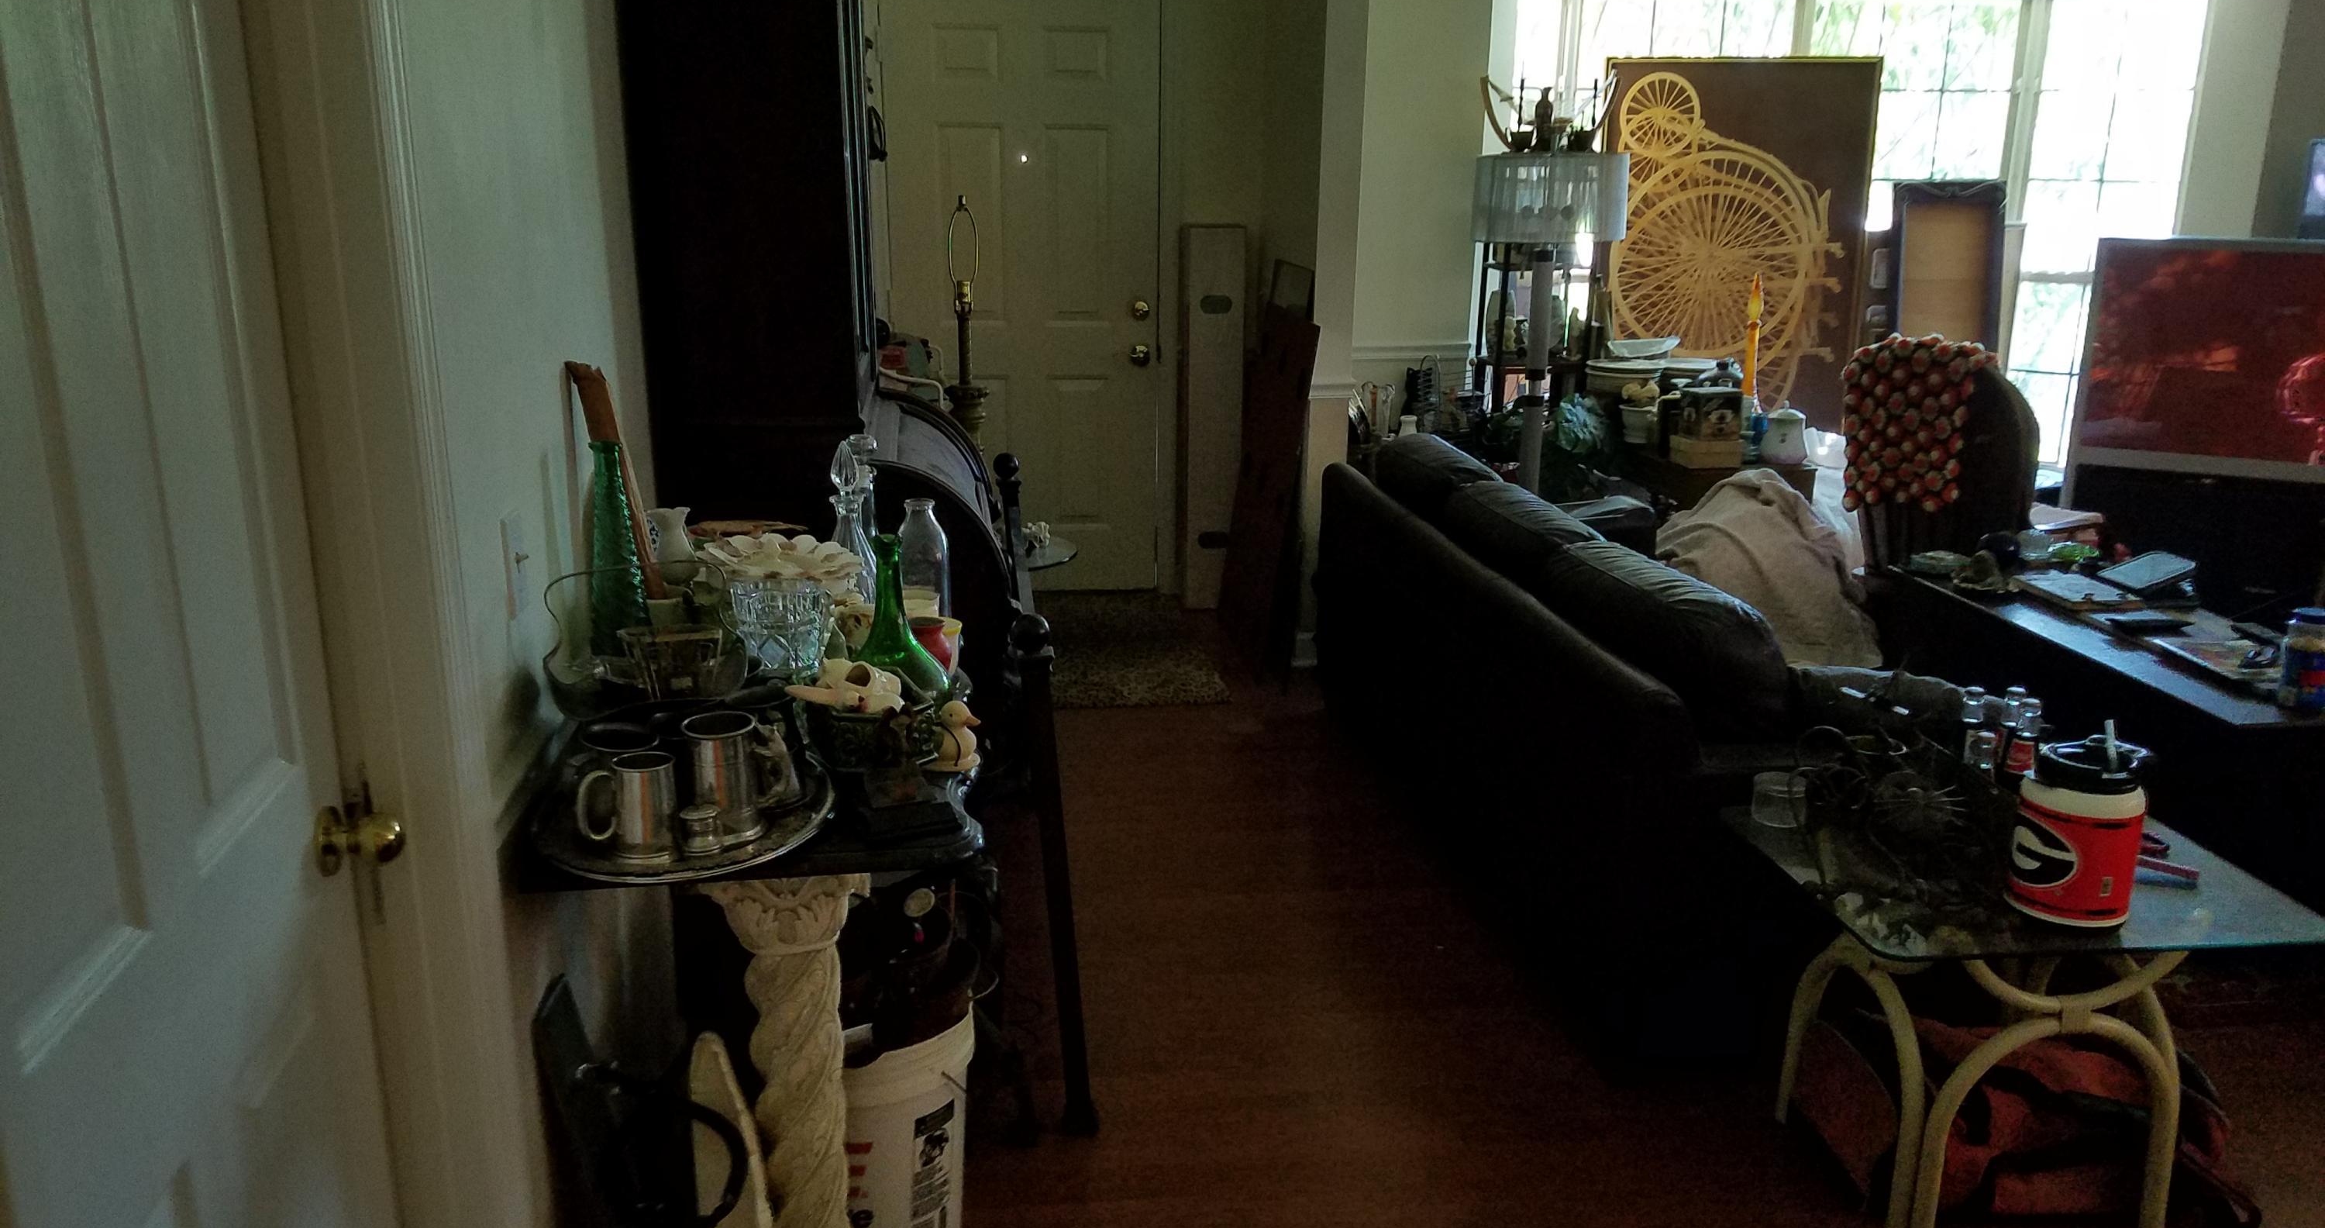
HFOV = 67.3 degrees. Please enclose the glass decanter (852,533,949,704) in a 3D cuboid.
[{"bbox_3d":[-0.370,0.035,2.411,0.148,0.268,0.148,-2,16,-8],"label":"glass decanter"}]

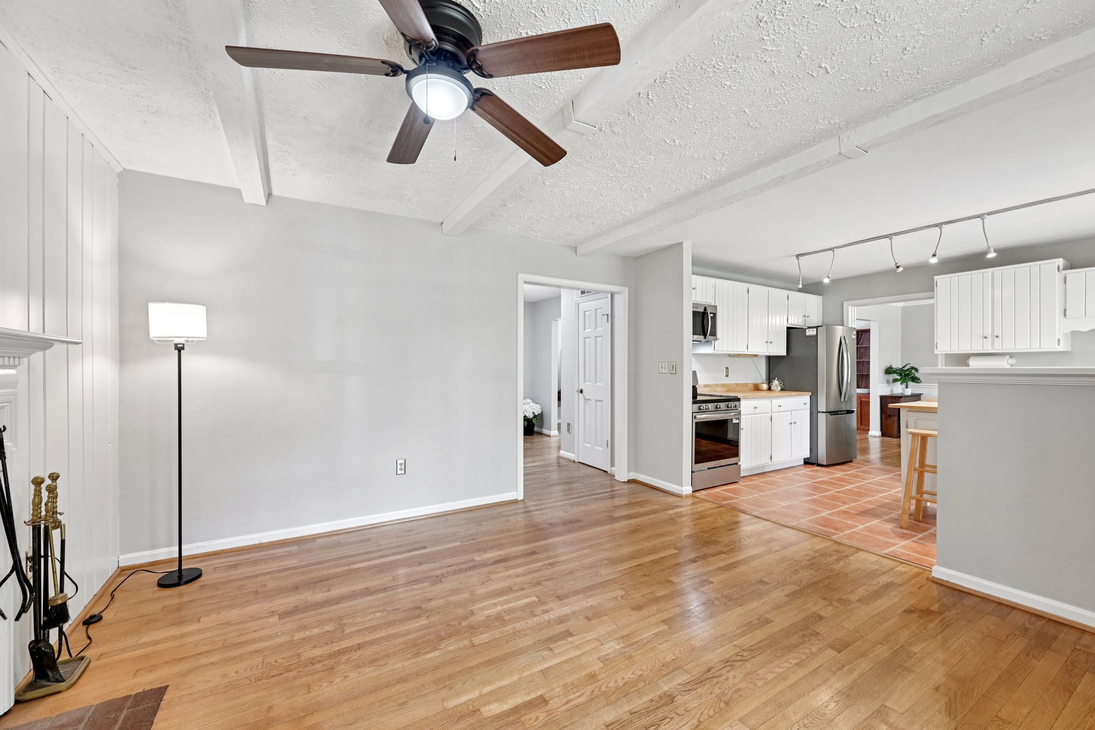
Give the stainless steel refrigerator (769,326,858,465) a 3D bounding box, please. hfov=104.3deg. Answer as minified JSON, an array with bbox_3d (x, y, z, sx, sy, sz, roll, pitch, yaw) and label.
[{"bbox_3d":[3.549,0.387,5.659,0.770,1.735,0.800,0,0,-30],"label":"stainless steel refrigerator"}]

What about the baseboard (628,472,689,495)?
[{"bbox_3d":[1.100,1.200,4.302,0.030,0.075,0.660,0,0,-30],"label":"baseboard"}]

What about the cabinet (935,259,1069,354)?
[{"bbox_3d":[4.619,-0.550,4.361,0.335,0.845,0.905,0,0,-30],"label":"cabinet"}]

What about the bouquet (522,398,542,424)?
[{"bbox_3d":[-0.372,0.863,7.880,0.500,0.470,0.480,0,-1,0],"label":"bouquet"}]

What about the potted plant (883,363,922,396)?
[{"bbox_3d":[6.478,0.265,7.750,0.520,0.570,0.500,0,0,-30],"label":"potted plant"}]

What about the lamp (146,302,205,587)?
[{"bbox_3d":[-2.165,0.446,2.500,0.255,1.618,0.255,0,0,-30],"label":"lamp"}]

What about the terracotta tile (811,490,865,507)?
[{"bbox_3d":[2.736,1.259,3.990,0.290,0.012,0.272,0,0,-30],"label":"terracotta tile"}]

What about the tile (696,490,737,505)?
[{"bbox_3d":[1.635,1.259,4.054,0.305,0.012,0.272,0,0,-30],"label":"tile"}]

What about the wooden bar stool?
[{"bbox_3d":[2.895,0.868,3.175,0.340,0.737,0.340,0,-1,-30],"label":"wooden bar stool"}]

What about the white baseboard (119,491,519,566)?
[{"bbox_3d":[-1.457,1.208,3.267,2.660,0.087,0.016,0,-1,-30],"label":"white baseboard"}]

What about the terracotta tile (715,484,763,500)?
[{"bbox_3d":[1.889,1.255,4.183,0.293,0.010,0.290,0,-1,-30],"label":"terracotta tile"}]

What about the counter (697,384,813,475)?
[{"bbox_3d":[2.517,0.770,5.206,1.410,0.970,0.660,0,0,-30],"label":"counter"}]

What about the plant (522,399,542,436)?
[{"bbox_3d":[-0.350,0.935,7.650,0.480,0.640,0.480,0,0,0],"label":"plant"}]

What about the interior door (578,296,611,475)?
[{"bbox_3d":[0.578,0.246,5.221,0.036,2.030,0.615,0,-1,-30],"label":"interior door"}]

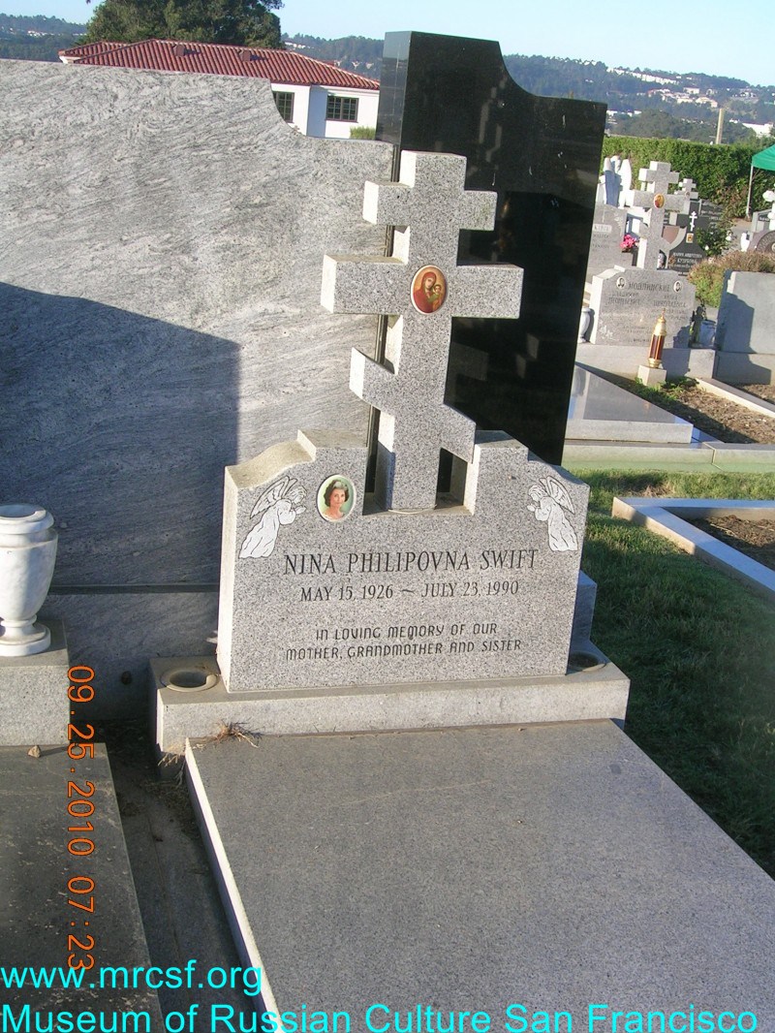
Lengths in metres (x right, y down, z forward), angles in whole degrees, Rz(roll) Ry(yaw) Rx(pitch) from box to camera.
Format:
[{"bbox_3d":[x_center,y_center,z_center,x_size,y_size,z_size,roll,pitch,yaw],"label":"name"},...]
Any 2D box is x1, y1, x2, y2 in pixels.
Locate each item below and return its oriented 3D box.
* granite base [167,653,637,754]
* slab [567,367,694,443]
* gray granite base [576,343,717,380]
[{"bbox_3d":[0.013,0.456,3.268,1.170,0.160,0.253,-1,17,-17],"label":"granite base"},{"bbox_3d":[0.890,-0.692,7.416,0.950,0.105,1.820,0,17,-13],"label":"slab"},{"bbox_3d":[1.604,-1.050,8.641,1.050,0.200,0.280,0,17,-13],"label":"gray granite base"}]

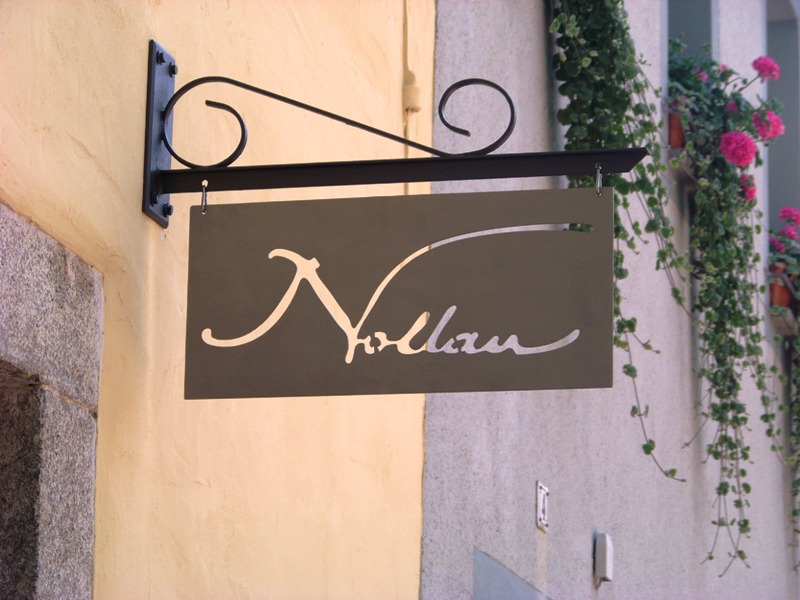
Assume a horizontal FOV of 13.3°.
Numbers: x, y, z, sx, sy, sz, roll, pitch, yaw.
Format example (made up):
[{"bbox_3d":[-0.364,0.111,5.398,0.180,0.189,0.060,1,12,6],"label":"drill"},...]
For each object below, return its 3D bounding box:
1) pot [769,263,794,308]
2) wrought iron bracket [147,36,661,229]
[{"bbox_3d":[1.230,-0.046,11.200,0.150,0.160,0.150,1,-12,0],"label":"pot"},{"bbox_3d":[-0.005,-0.263,5.057,0.747,0.256,0.089,-2,-13,14],"label":"wrought iron bracket"}]

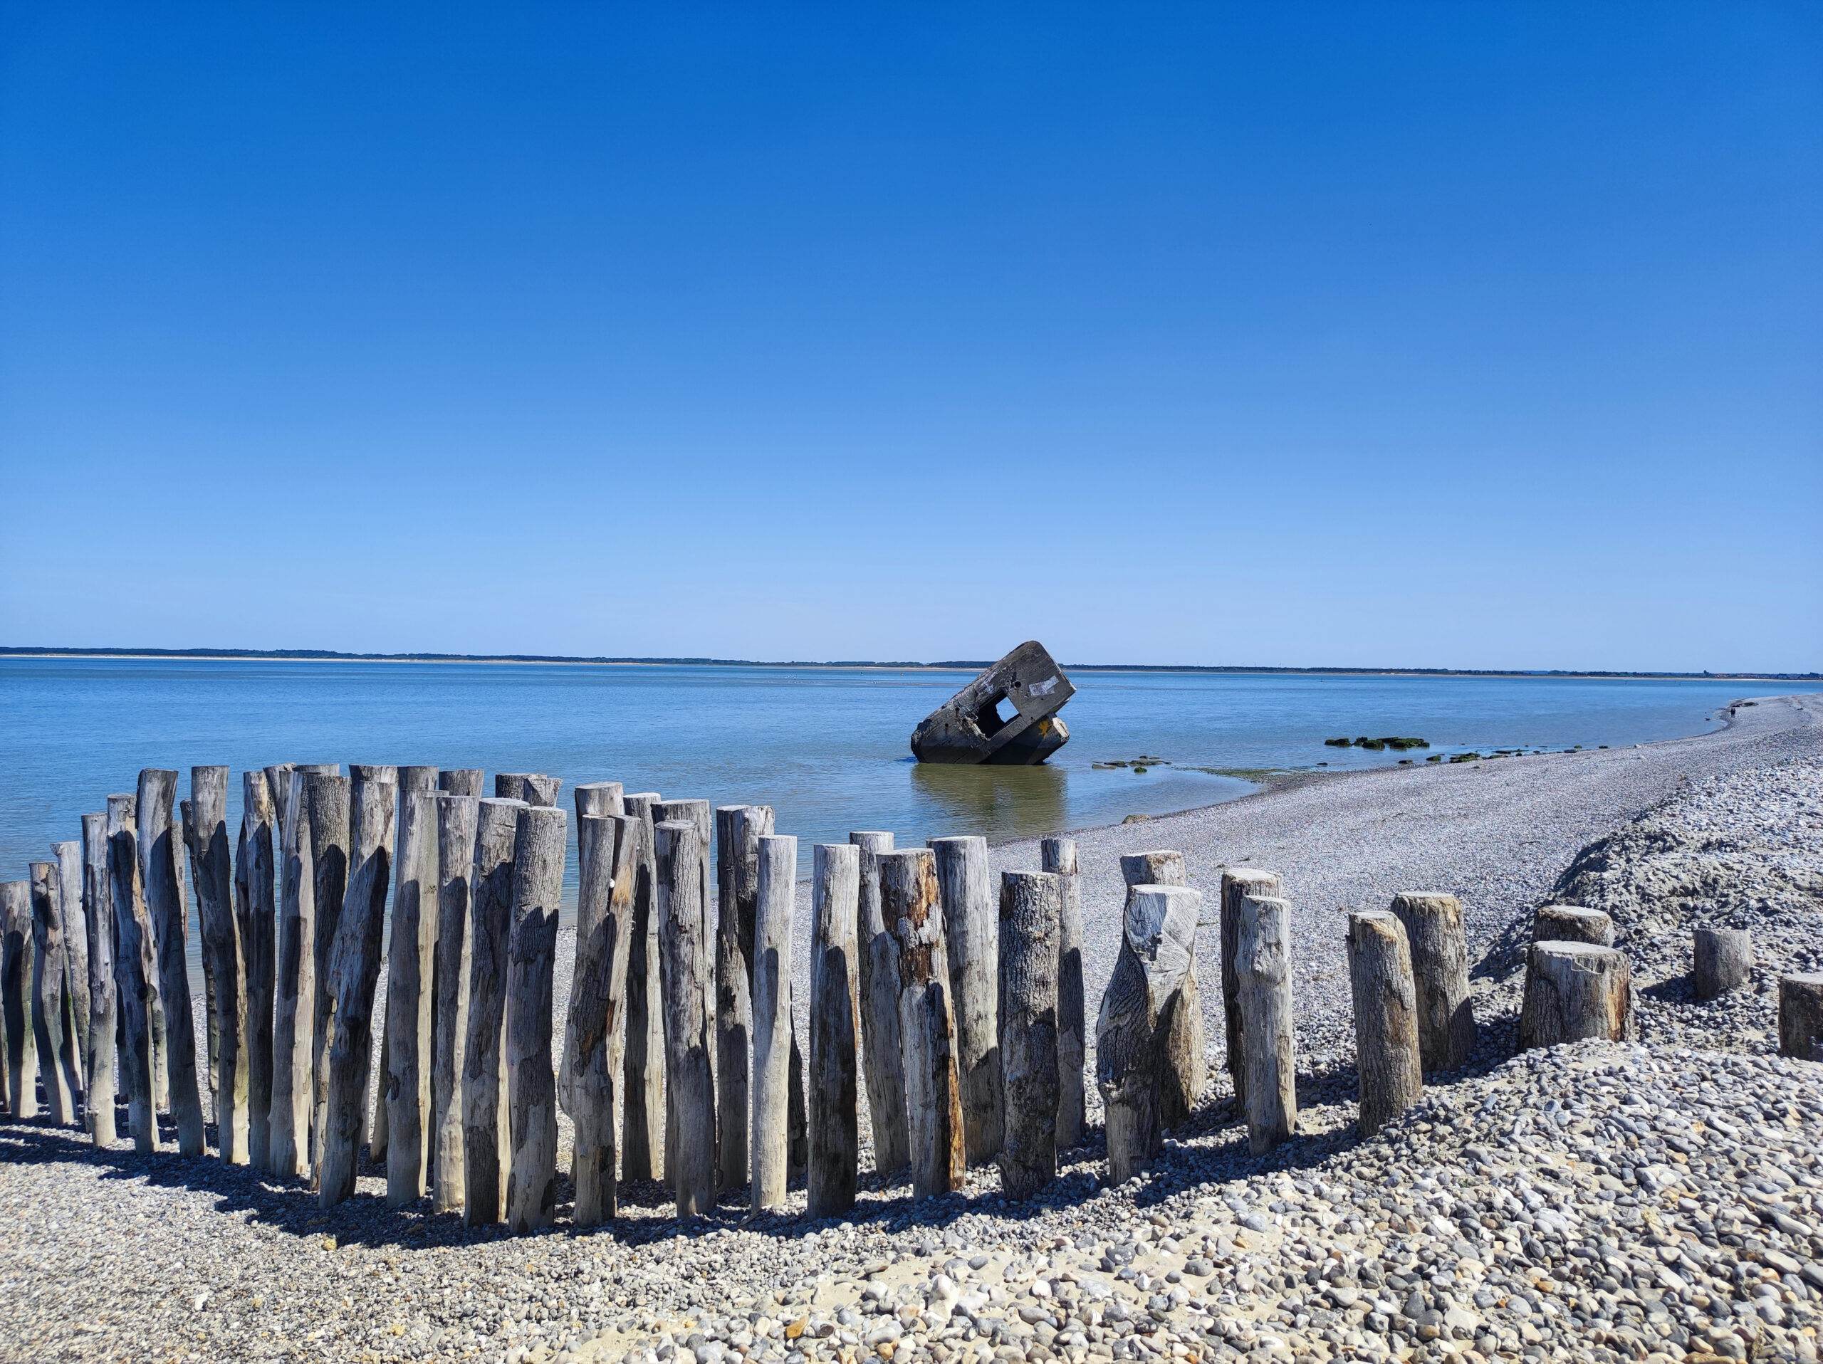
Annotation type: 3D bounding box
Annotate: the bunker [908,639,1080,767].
[{"bbox_3d":[4.520,2.120,65.500,8.000,4.700,6.000,-38,-1,6],"label":"bunker"}]

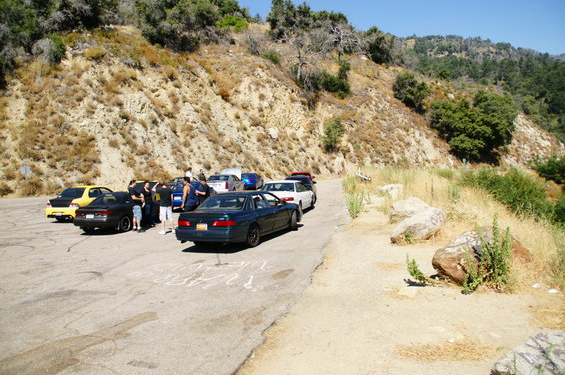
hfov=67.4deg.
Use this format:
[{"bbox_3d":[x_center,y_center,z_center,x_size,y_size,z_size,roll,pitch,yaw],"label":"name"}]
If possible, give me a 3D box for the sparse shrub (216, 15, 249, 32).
[{"bbox_3d":[-6.843,-22.376,58.000,4.300,2.400,3.500,-1,3,-7],"label":"sparse shrub"}]

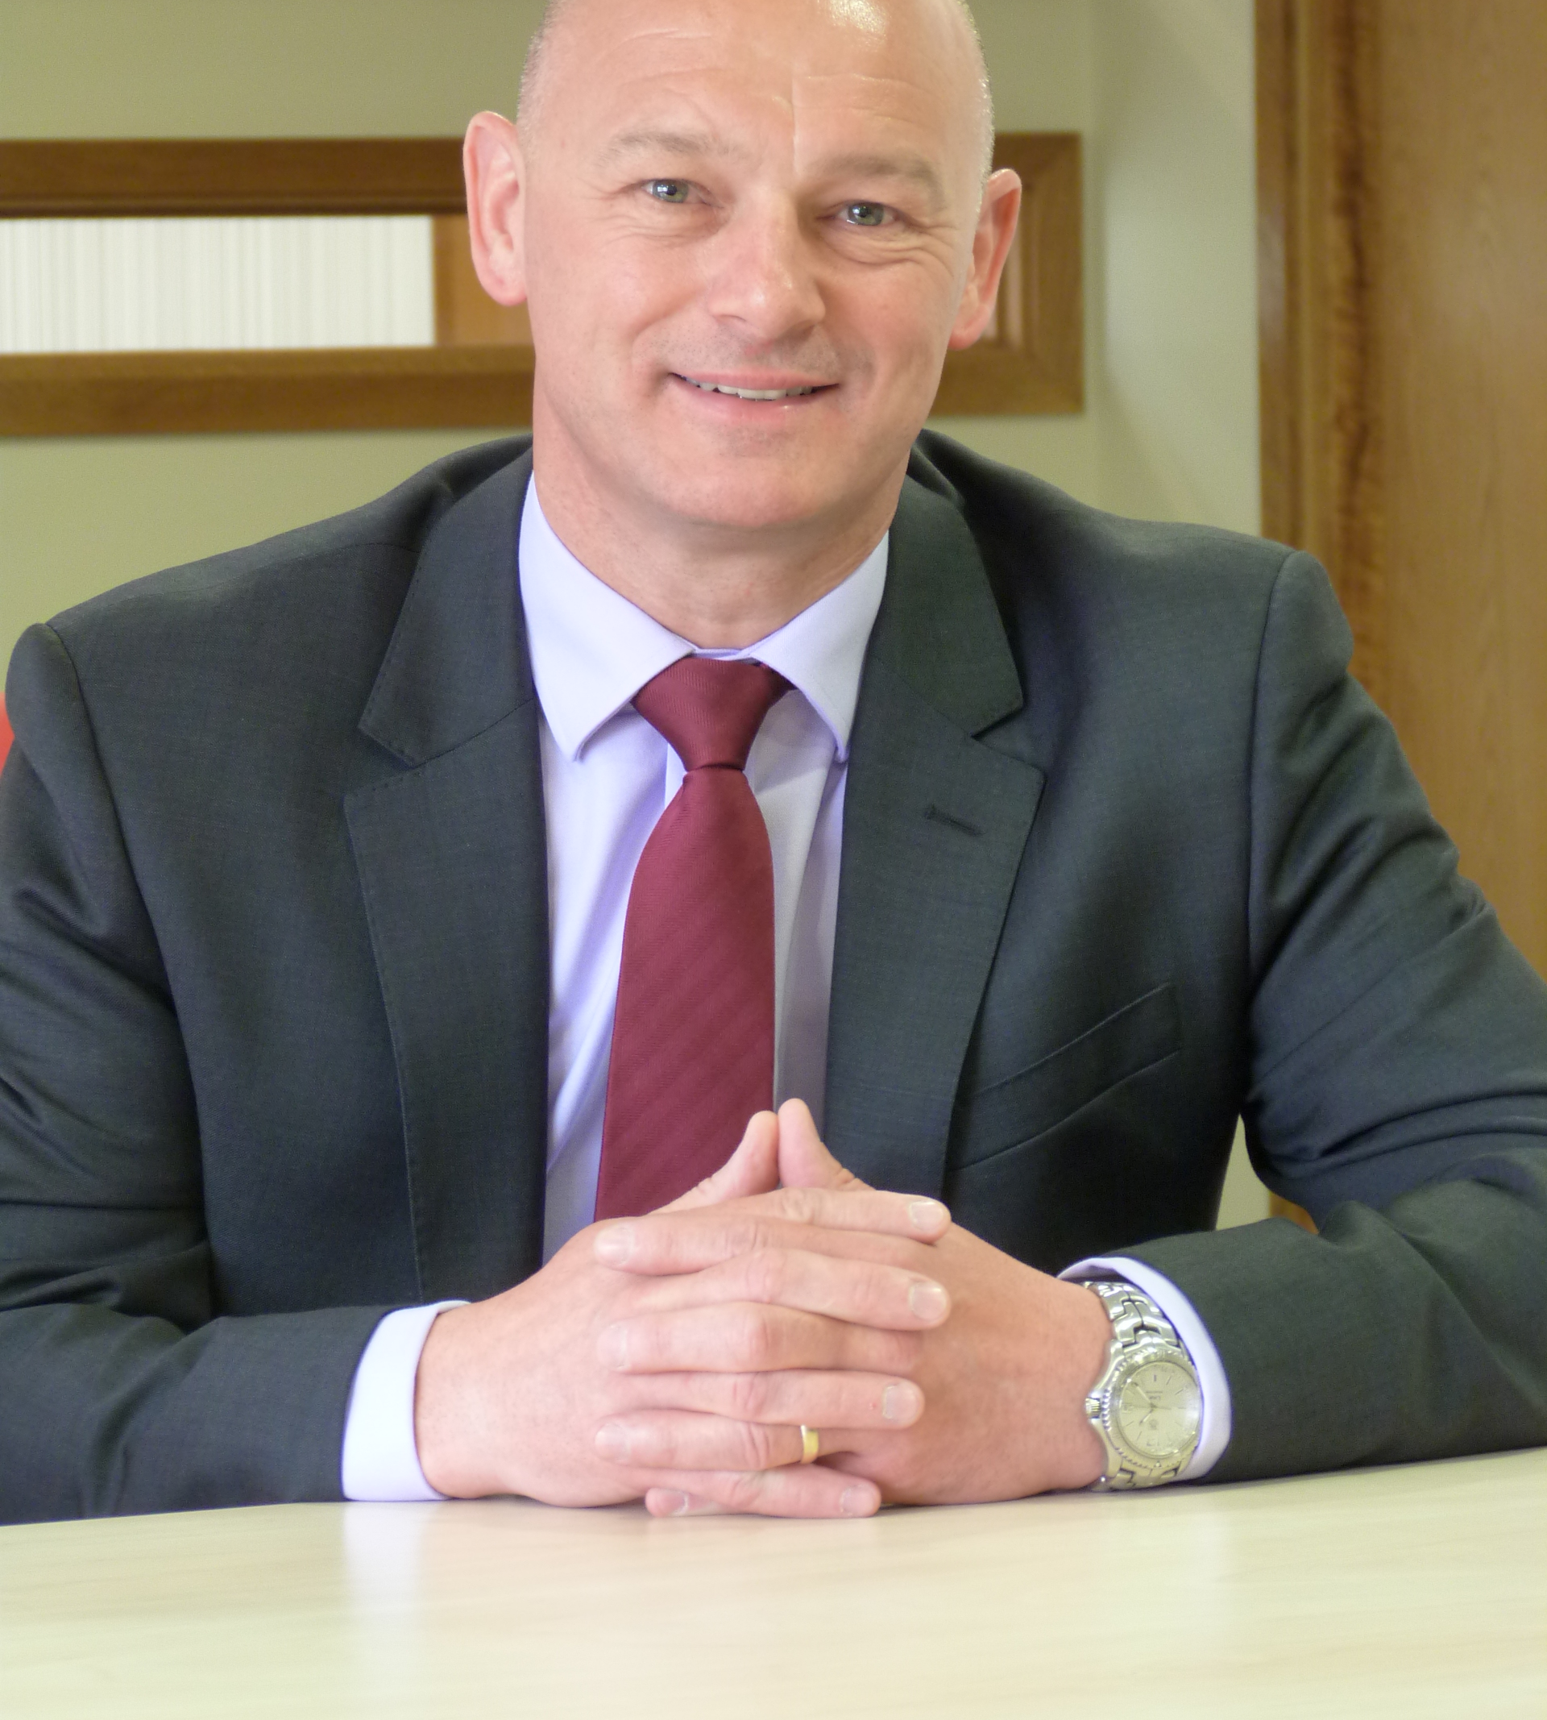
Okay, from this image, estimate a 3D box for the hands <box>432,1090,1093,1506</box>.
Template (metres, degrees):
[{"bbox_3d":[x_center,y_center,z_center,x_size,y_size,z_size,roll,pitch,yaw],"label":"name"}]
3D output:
[{"bbox_3d":[-0.003,0.134,2.830,0.212,0.121,0.125,-1,5,0],"label":"hands"}]

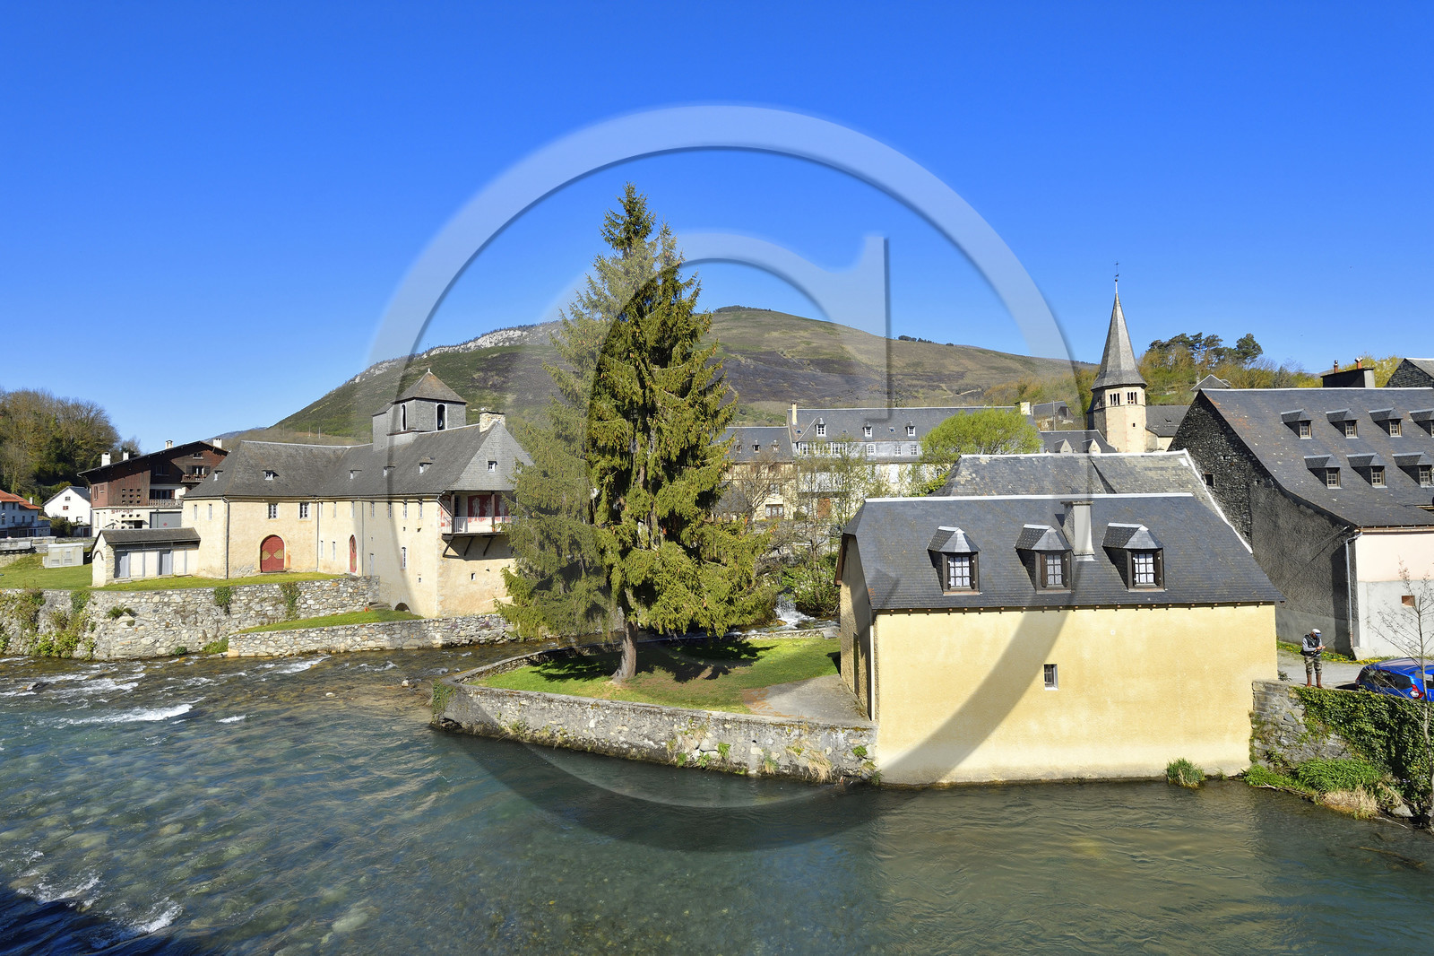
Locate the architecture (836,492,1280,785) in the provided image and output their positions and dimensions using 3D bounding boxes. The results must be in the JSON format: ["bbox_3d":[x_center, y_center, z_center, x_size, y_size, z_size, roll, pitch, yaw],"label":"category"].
[{"bbox_3d":[10.690,4.923,23.094,12.400,8.680,5.700,-1,-2,-2],"label":"architecture"}]

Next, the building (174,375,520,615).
[{"bbox_3d":[-26.146,0.461,50.674,25.600,17.300,17.200,-2,-2,40],"label":"building"}]

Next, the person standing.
[{"bbox_3d":[17.610,5.326,20.000,0.520,1.710,0.420,0,-2,-7],"label":"person standing"}]

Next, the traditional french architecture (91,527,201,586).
[{"bbox_3d":[-36.809,5.009,43.750,2.670,3.450,4.800,-2,-3,31],"label":"traditional french architecture"}]

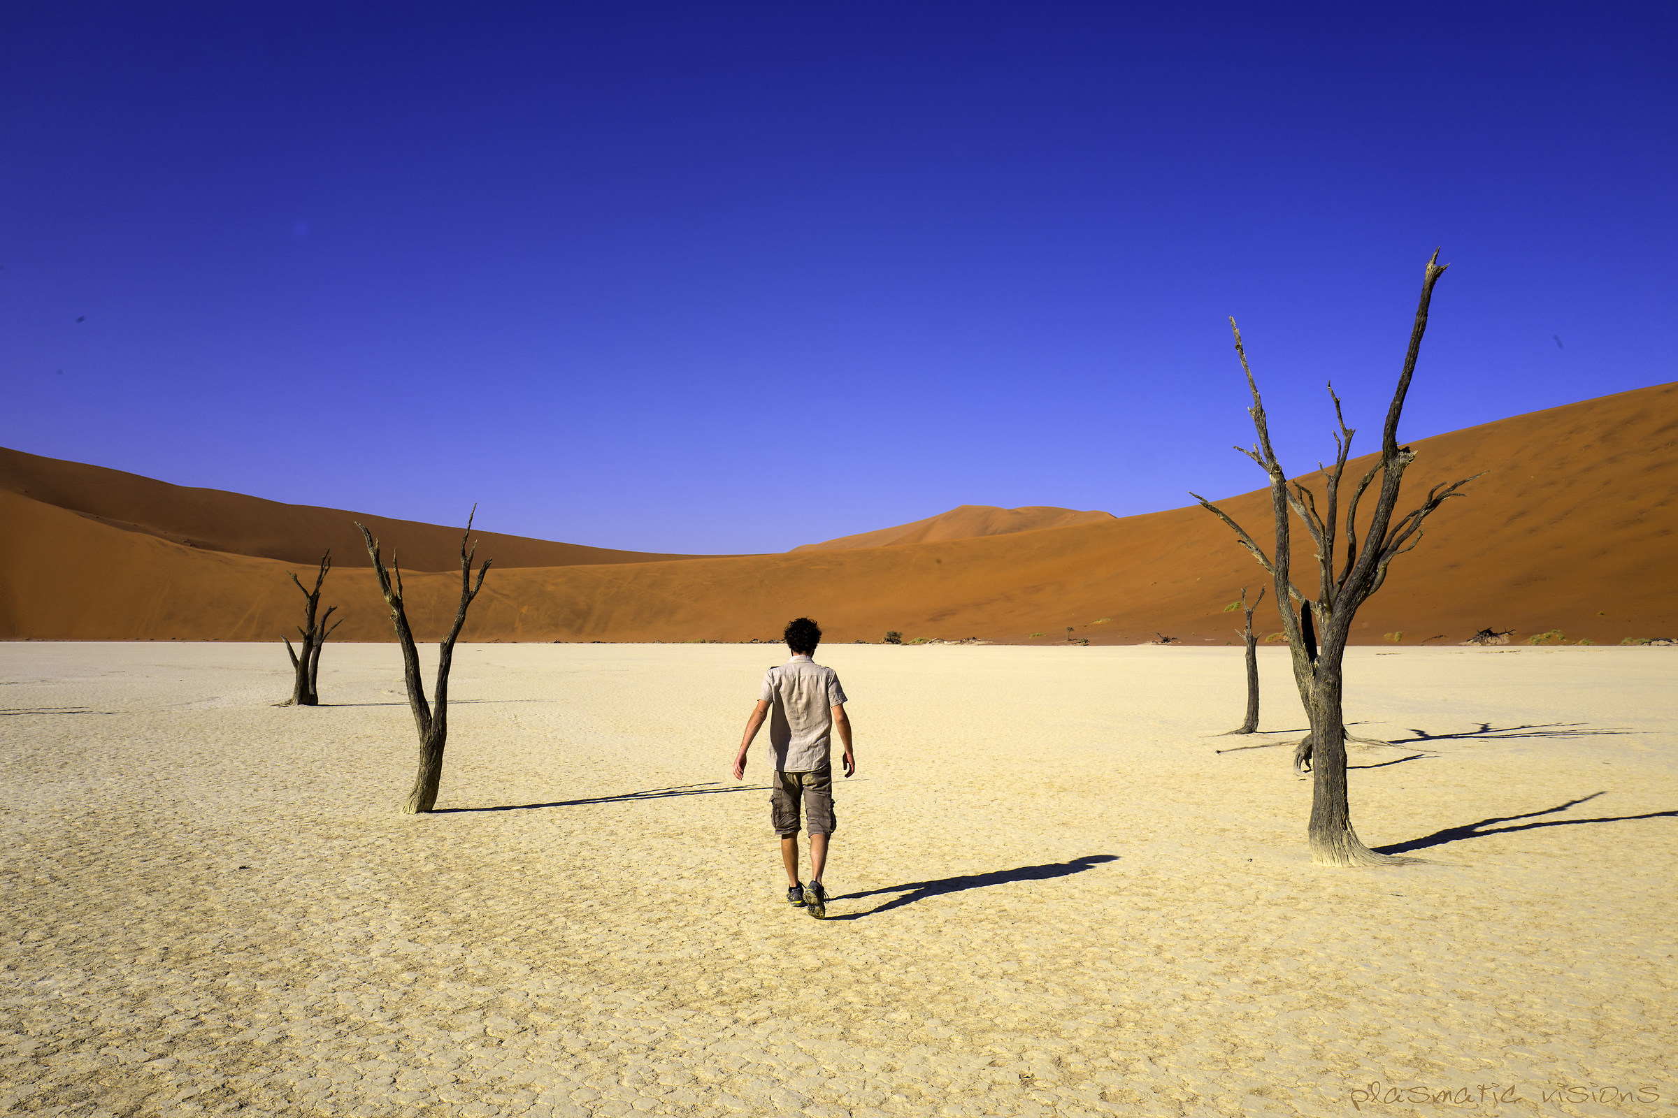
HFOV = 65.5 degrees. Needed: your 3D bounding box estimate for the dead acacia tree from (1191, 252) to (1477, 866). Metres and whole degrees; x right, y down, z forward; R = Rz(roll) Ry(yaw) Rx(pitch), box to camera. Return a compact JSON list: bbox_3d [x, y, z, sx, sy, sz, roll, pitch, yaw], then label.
[{"bbox_3d":[3.500,0.061,9.362,2.050,4.300,1.750,0,-3,0],"label":"dead acacia tree"}]

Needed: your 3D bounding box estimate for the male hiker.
[{"bbox_3d":[-0.275,1.240,7.812,0.730,1.770,0.620,0,-3,-2],"label":"male hiker"}]

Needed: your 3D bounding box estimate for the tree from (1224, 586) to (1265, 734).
[{"bbox_3d":[6.970,1.706,22.339,0.720,2.500,0.620,0,-3,0],"label":"tree"}]

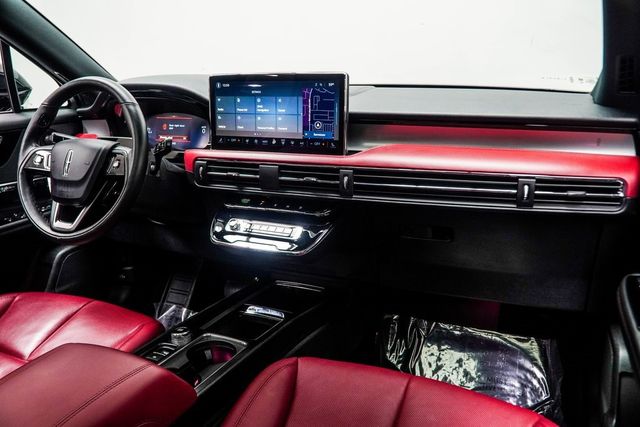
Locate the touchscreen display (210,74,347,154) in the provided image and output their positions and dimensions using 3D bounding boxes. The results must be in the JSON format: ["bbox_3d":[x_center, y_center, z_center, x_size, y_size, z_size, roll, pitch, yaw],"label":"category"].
[{"bbox_3d":[-0.092,-0.216,1.060,0.335,0.168,0.030,6,12,24],"label":"touchscreen display"}]

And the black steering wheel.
[{"bbox_3d":[-0.516,-0.115,1.057,0.372,0.372,0.090,6,-5,24],"label":"black steering wheel"}]

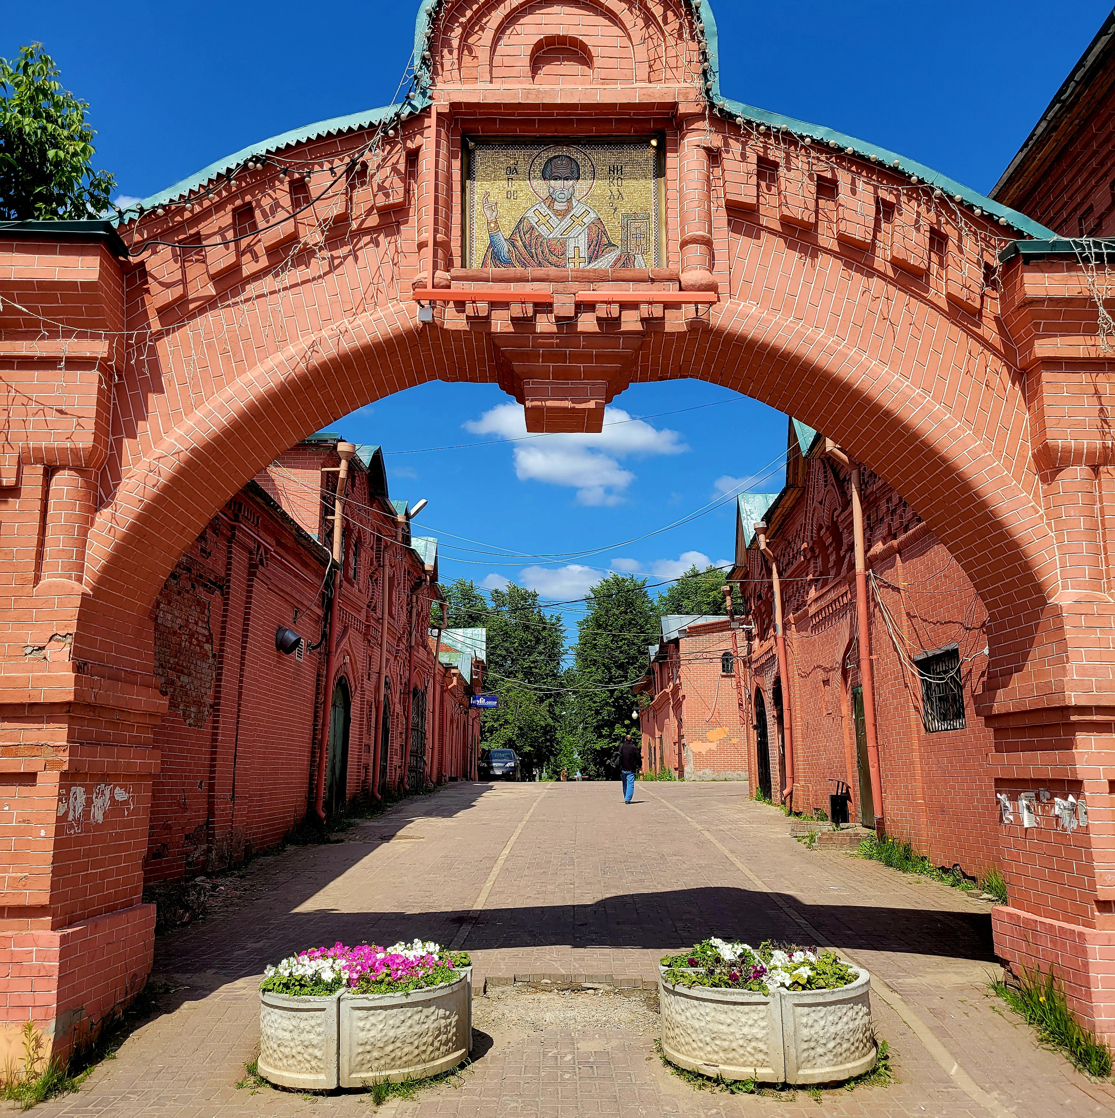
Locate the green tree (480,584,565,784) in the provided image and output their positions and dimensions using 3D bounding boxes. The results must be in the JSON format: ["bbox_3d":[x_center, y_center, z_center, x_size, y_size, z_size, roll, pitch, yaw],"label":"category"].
[{"bbox_3d":[-2.386,8.451,77.773,6.000,13.800,6.000,0,-11,0],"label":"green tree"}]

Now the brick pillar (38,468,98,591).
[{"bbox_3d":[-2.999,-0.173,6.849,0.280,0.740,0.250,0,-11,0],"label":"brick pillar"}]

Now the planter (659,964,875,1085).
[{"bbox_3d":[1.228,2.645,6.525,1.230,0.480,1.230,0,-11,0],"label":"planter"}]

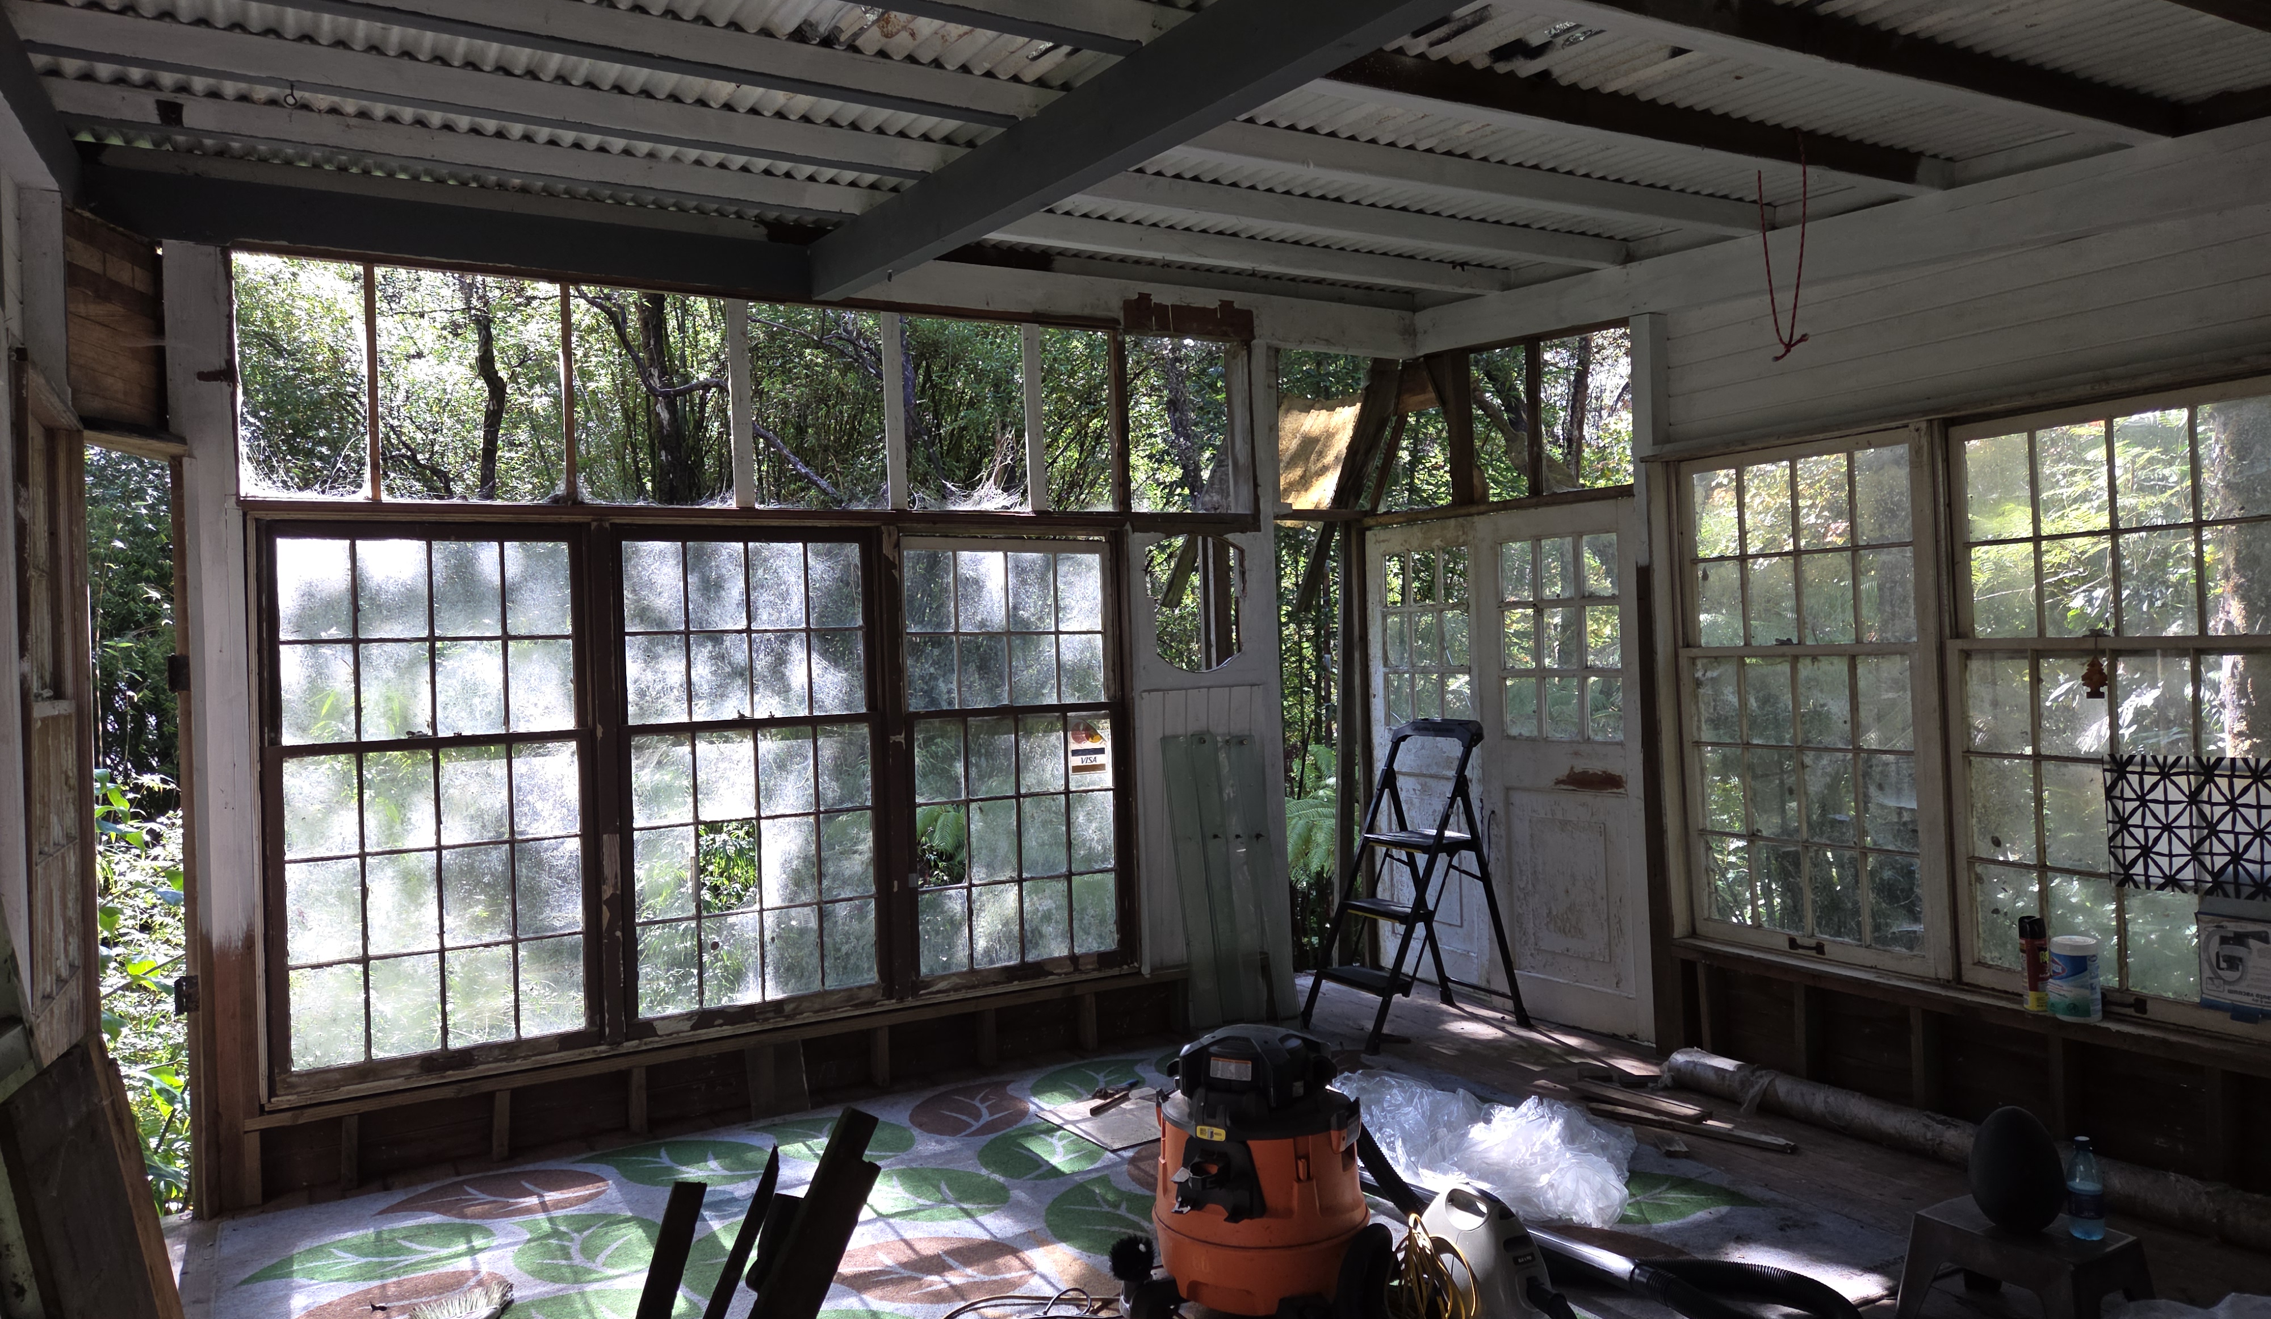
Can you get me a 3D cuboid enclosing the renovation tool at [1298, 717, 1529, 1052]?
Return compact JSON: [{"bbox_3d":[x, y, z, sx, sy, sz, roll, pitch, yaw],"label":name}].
[{"bbox_3d":[1.052,0.827,5.776,0.730,1.168,0.490,-2,0,-25],"label":"renovation tool"}]

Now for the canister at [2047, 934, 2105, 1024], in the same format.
[{"bbox_3d":[2.533,0.861,4.067,0.137,0.210,0.137,-2,0,-30],"label":"canister"}]

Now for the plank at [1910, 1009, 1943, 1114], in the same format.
[{"bbox_3d":[2.425,1.217,4.623,0.090,0.306,0.042,-2,0,-30],"label":"plank"}]

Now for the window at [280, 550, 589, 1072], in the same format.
[{"bbox_3d":[-2.104,0.409,4.555,0.818,1.545,0.070,-2,0,-30],"label":"window"}]

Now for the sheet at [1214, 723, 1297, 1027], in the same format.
[{"bbox_3d":[0.481,0.873,6.003,0.220,1.168,0.020,-7,-2,-30],"label":"sheet"}]

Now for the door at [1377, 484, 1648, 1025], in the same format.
[{"bbox_3d":[1.464,0.407,6.098,0.050,1.977,1.510,-2,0,-30],"label":"door"}]

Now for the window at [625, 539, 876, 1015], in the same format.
[{"bbox_3d":[-1.267,0.376,5.043,0.825,1.544,0.070,-2,0,-30],"label":"window"}]

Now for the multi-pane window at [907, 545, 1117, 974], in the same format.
[{"bbox_3d":[-0.440,0.361,5.525,0.815,1.515,0.070,-2,0,-30],"label":"multi-pane window"}]

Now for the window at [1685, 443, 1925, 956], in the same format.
[{"bbox_3d":[2.167,0.135,4.936,0.070,1.579,0.842,-2,0,-30],"label":"window"}]

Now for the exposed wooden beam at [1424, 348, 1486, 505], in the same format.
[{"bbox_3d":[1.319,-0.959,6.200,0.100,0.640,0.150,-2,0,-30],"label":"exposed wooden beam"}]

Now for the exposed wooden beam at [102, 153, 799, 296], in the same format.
[{"bbox_3d":[-1.990,-1.287,4.629,2.035,0.185,0.090,-2,0,-30],"label":"exposed wooden beam"}]

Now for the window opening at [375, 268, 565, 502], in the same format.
[{"bbox_3d":[-2.039,-0.831,4.678,0.551,0.691,0.070,-2,0,-30],"label":"window opening"}]

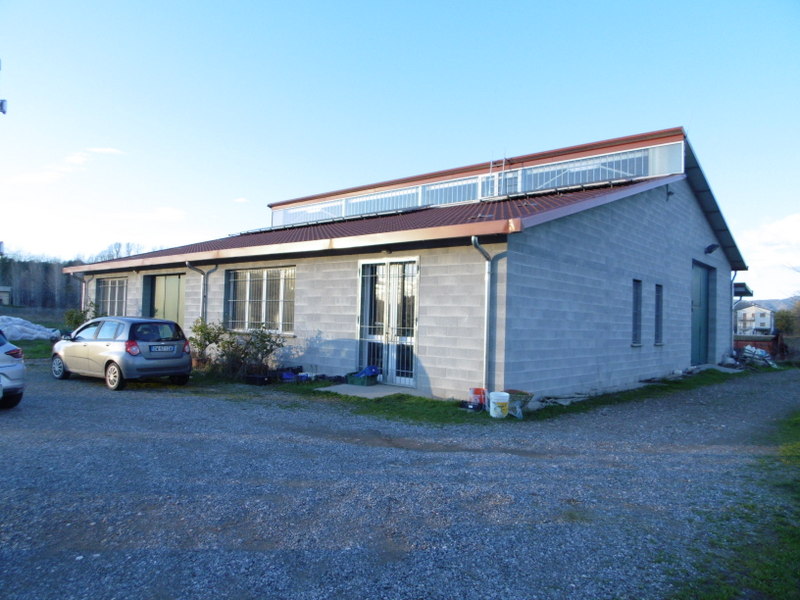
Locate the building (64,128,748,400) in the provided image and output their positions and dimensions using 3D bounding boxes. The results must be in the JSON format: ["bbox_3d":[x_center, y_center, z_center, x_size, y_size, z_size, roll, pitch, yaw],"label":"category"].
[{"bbox_3d":[0.733,-1.369,23.596,20.120,7.500,19.380,0,-3,41],"label":"building"}]

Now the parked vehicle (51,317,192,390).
[{"bbox_3d":[-6.518,1.158,13.409,3.920,1.505,1.680,0,-3,36],"label":"parked vehicle"}]

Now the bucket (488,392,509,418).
[{"bbox_3d":[1.651,1.755,9.658,0.325,0.390,0.325,2,-2,0],"label":"bucket"}]

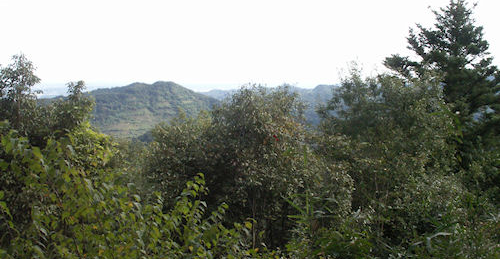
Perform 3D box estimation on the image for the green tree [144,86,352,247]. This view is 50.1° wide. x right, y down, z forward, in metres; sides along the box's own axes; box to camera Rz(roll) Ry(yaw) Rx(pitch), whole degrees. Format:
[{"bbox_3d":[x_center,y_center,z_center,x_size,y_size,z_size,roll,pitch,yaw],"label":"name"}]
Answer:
[{"bbox_3d":[-0.020,0.720,10.300,3.850,3.050,3.200,0,5,0],"label":"green tree"}]

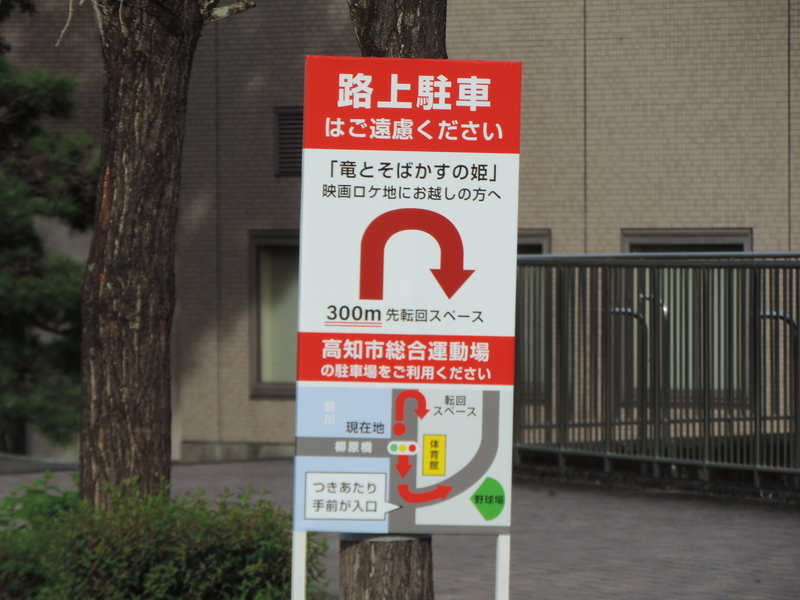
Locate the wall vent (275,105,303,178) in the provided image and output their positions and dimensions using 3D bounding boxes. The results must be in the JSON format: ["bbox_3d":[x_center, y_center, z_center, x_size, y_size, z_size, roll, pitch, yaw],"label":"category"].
[{"bbox_3d":[-0.870,-1.485,75.577,0.100,0.650,0.860,-1,1,-41],"label":"wall vent"}]

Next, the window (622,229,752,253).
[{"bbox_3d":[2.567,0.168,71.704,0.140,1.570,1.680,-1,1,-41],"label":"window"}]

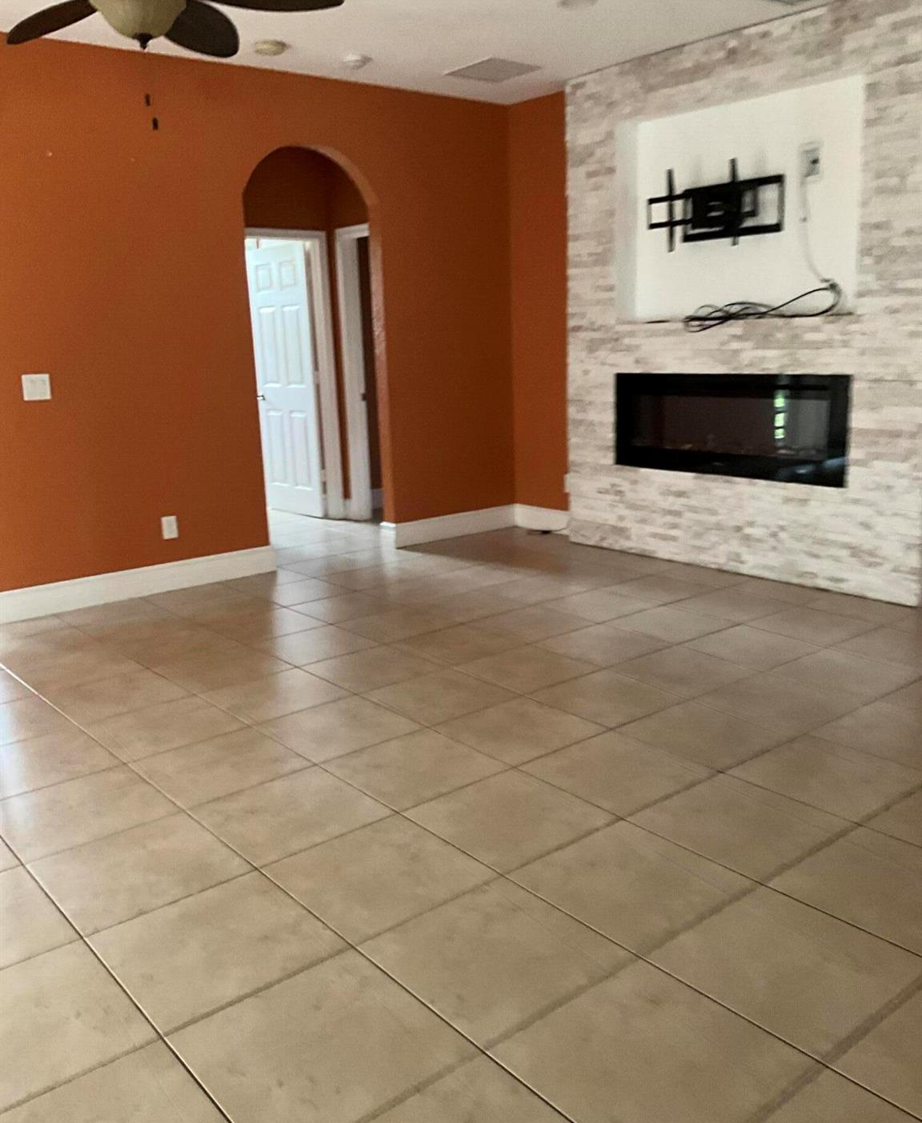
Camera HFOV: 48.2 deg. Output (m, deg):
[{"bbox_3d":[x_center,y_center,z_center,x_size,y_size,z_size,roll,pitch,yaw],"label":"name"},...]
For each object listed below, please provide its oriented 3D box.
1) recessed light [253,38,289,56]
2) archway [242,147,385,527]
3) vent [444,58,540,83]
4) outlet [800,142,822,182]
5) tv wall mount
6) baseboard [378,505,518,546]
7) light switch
[{"bbox_3d":[-0.921,-2.487,4.992,0.152,0.050,0.152,-2,13,0],"label":"recessed light"},{"bbox_3d":[-0.835,-1.167,6.055,0.910,2.357,0.150,-12,17,-37],"label":"archway"},{"bbox_3d":[0.181,-2.709,5.705,0.394,0.025,0.415,-12,17,-37],"label":"vent"},{"bbox_3d":[1.726,-1.976,5.093,0.027,0.181,0.121,-12,17,-37],"label":"outlet"},{"bbox_3d":[1.334,-1.901,5.490,0.166,0.445,0.795,-12,17,-37],"label":"tv wall mount"},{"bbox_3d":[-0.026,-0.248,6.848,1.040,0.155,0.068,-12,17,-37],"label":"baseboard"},{"bbox_3d":[-2.094,-0.861,5.086,0.124,0.121,0.010,-12,16,-37],"label":"light switch"}]

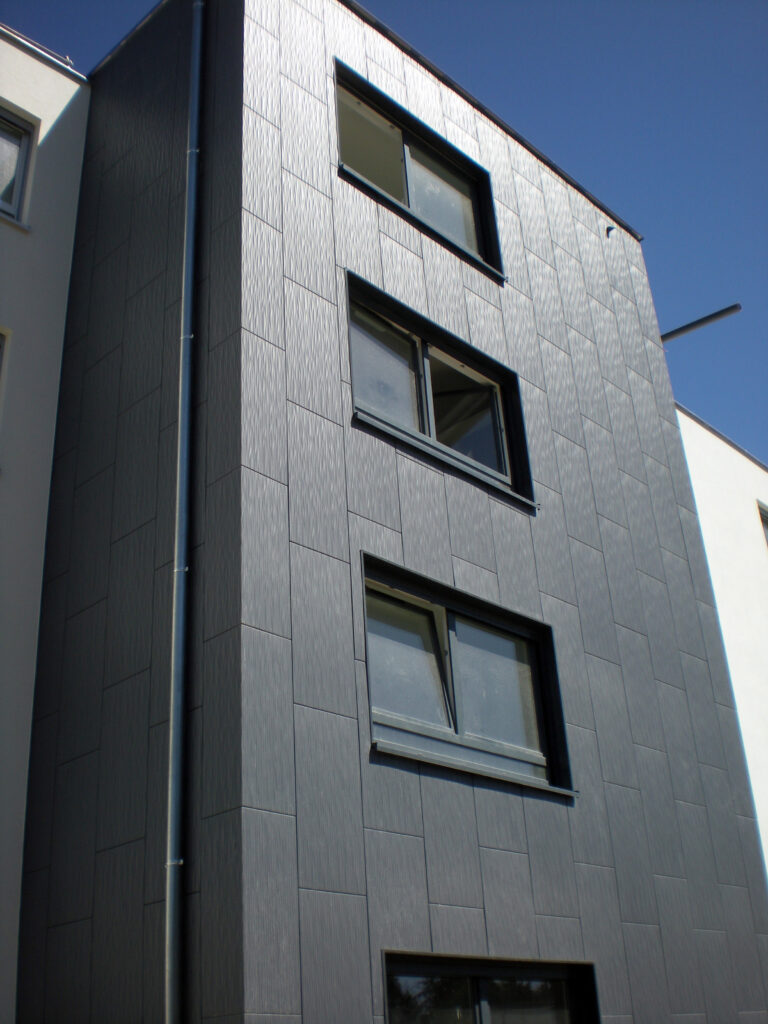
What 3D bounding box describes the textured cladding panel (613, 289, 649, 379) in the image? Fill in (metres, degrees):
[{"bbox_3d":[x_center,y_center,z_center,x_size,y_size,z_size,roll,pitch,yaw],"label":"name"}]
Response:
[{"bbox_3d":[3.103,-2.228,14.113,0.030,1.206,0.605,-26,-35,37],"label":"textured cladding panel"}]

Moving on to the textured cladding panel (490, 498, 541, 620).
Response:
[{"bbox_3d":[1.196,0.440,10.218,0.020,1.050,0.602,-27,-35,37],"label":"textured cladding panel"}]

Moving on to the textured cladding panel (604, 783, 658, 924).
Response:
[{"bbox_3d":[2.167,3.002,9.883,0.030,1.206,0.605,-26,-35,37],"label":"textured cladding panel"}]

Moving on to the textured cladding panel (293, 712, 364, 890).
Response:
[{"bbox_3d":[-0.365,1.916,7.441,0.020,1.205,0.600,-27,-35,37],"label":"textured cladding panel"}]

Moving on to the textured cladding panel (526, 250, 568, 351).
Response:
[{"bbox_3d":[1.832,-2.356,12.545,0.020,1.205,0.600,-27,-35,37],"label":"textured cladding panel"}]

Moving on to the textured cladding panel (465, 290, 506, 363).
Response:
[{"bbox_3d":[1.036,-1.887,11.422,0.020,0.685,0.601,-27,-35,37],"label":"textured cladding panel"}]

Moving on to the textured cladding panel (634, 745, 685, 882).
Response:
[{"bbox_3d":[2.560,2.790,10.480,0.030,1.206,0.605,-26,-35,37],"label":"textured cladding panel"}]

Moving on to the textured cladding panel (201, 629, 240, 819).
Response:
[{"bbox_3d":[-1.051,1.360,7.365,0.407,1.205,0.020,-27,-35,37],"label":"textured cladding panel"}]

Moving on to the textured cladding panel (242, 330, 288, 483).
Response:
[{"bbox_3d":[-0.898,-0.782,8.466,0.020,1.200,0.441,-26,-34,37],"label":"textured cladding panel"}]

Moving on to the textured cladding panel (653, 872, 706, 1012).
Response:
[{"bbox_3d":[2.617,3.828,9.948,0.020,1.214,0.602,-27,-35,37],"label":"textured cladding panel"}]

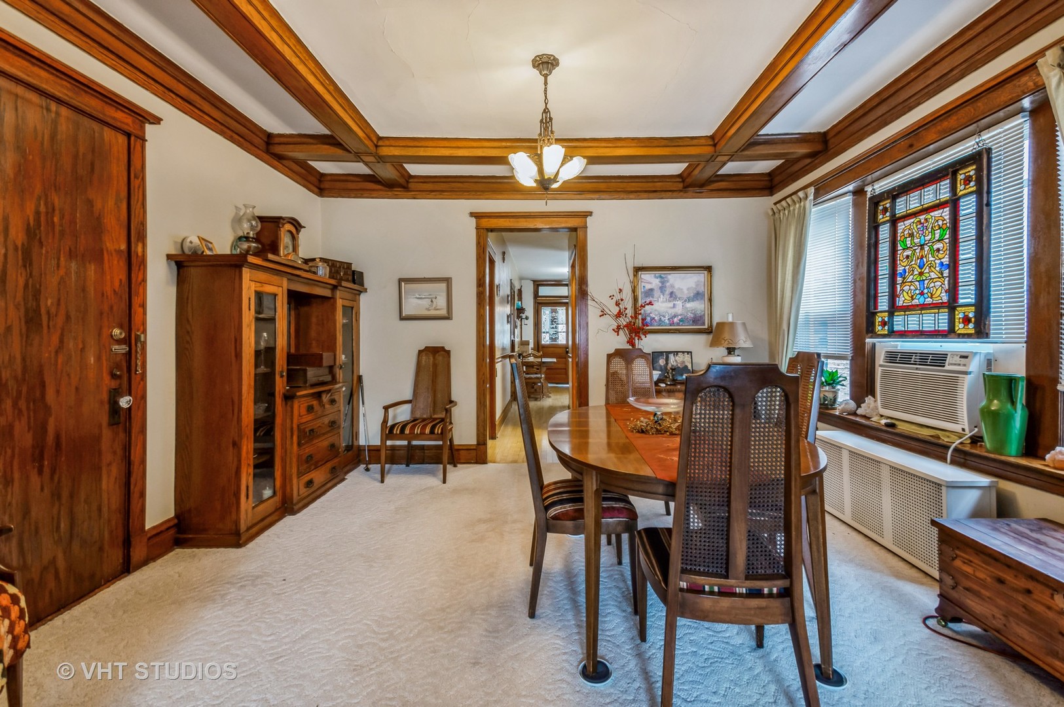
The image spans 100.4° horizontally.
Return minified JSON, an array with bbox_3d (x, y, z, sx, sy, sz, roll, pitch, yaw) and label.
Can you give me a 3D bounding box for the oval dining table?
[{"bbox_3d":[0.615,0.726,2.070,1.100,0.745,1.500,0,1,1],"label":"oval dining table"}]

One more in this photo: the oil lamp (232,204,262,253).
[{"bbox_3d":[-1.733,-0.735,2.720,0.140,0.375,0.140,0,2,2],"label":"oil lamp"}]

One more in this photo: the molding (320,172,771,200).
[{"bbox_3d":[0.122,-1.535,4.040,4.140,0.210,0.090,0,1,1],"label":"molding"}]

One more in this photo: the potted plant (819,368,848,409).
[{"bbox_3d":[2.227,0.252,3.351,0.220,0.300,0.220,0,2,2],"label":"potted plant"}]

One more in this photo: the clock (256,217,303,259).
[{"bbox_3d":[-1.780,-0.775,3.100,0.200,0.360,0.260,0,1,1],"label":"clock"}]

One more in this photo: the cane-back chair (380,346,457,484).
[{"bbox_3d":[-0.920,0.477,3.790,0.570,1.090,0.560,0,1,5],"label":"cane-back chair"}]

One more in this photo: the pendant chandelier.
[{"bbox_3d":[0.078,-1.186,2.309,0.400,0.690,0.400,0,2,2],"label":"pendant chandelier"}]

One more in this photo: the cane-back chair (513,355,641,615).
[{"bbox_3d":[0.180,0.553,2.060,0.560,1.080,0.490,0,2,-2],"label":"cane-back chair"}]

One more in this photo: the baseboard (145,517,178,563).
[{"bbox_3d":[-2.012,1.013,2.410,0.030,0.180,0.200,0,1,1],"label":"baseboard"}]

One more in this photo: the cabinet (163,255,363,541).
[{"bbox_3d":[-1.733,0.245,3.237,0.450,1.610,1.680,0,2,2],"label":"cabinet"}]

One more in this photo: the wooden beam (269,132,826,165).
[{"bbox_3d":[0.075,-1.508,3.319,4.020,0.125,0.260,0,2,2],"label":"wooden beam"}]

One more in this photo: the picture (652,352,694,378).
[{"bbox_3d":[1.228,0.112,3.860,0.355,0.260,0.070,0,2,2],"label":"picture"}]

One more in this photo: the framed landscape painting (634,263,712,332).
[{"bbox_3d":[1.270,-0.486,3.980,0.710,0.610,0.050,0,2,2],"label":"framed landscape painting"}]

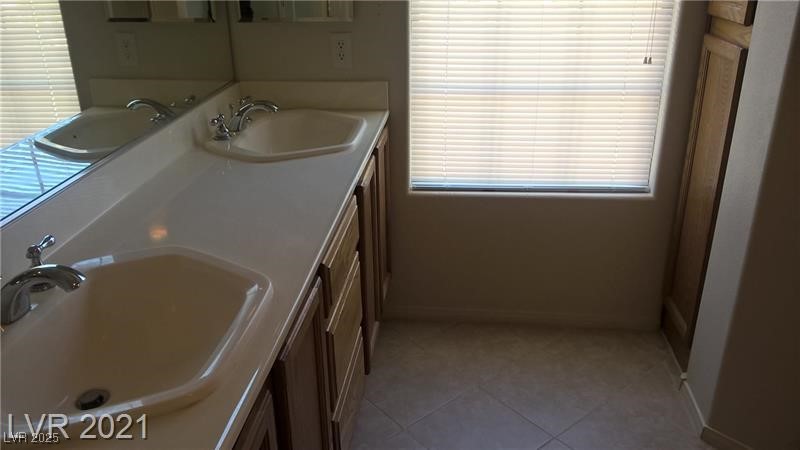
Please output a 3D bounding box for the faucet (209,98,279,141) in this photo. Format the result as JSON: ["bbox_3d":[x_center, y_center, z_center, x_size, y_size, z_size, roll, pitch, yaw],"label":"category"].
[{"bbox_3d":[-0.458,-0.336,1.942,0.190,0.092,0.260,1,25,6],"label":"faucet"}]

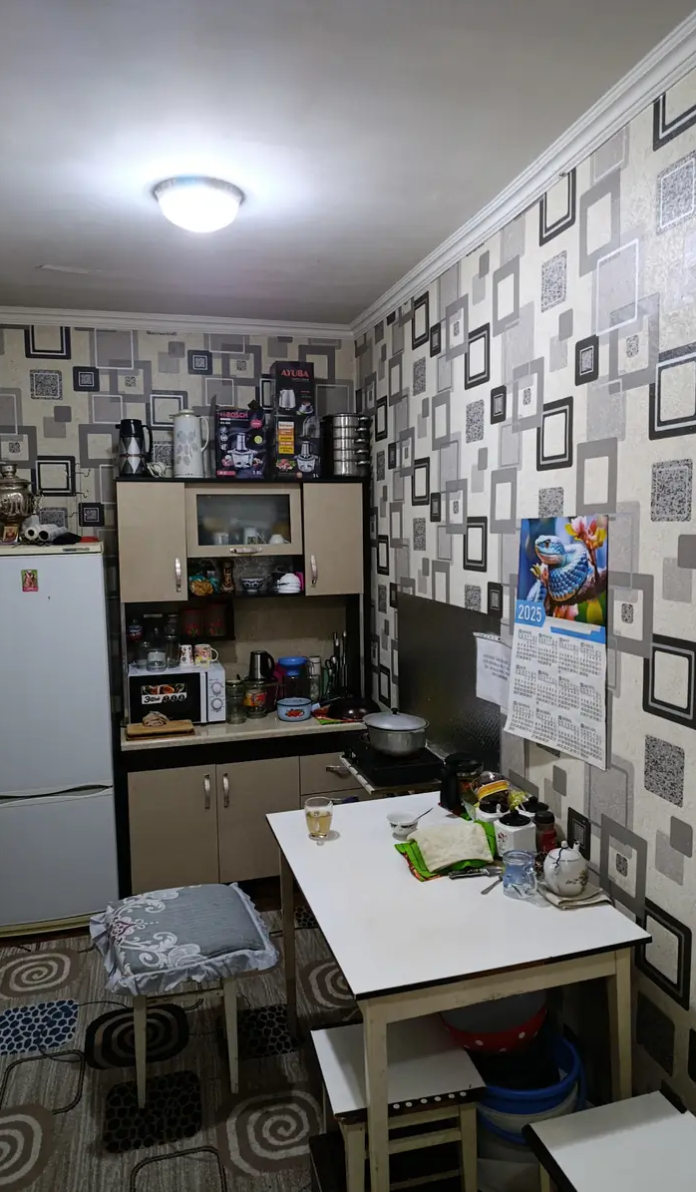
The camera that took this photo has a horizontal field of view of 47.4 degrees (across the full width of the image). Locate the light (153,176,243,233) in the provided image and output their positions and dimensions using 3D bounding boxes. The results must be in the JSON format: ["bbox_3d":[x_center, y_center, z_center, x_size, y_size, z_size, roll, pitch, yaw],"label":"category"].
[{"bbox_3d":[-0.487,-1.234,2.556,0.295,0.113,0.295,-2,5,-15],"label":"light"}]

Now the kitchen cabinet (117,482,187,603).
[{"bbox_3d":[-0.927,-0.256,3.756,0.300,0.545,0.320,-2,5,-16],"label":"kitchen cabinet"}]

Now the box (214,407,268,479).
[{"bbox_3d":[-0.540,-0.735,3.915,0.244,0.334,0.223,-2,5,-15],"label":"box"}]

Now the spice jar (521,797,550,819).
[{"bbox_3d":[0.564,0.684,2.399,0.112,0.132,0.110,4,8,42],"label":"spice jar"}]

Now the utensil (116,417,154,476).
[{"bbox_3d":[-1.048,-0.718,3.895,0.172,0.285,0.122,-2,5,-15],"label":"utensil"}]

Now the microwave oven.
[{"bbox_3d":[-0.834,0.470,3.866,0.442,0.251,0.324,-2,5,-15],"label":"microwave oven"}]

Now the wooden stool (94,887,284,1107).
[{"bbox_3d":[-0.503,1.262,2.509,0.496,0.518,0.425,-2,5,-15],"label":"wooden stool"}]

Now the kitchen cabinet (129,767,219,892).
[{"bbox_3d":[-0.824,1.018,3.725,0.385,0.555,0.460,-2,5,-15],"label":"kitchen cabinet"}]

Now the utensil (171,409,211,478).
[{"bbox_3d":[-0.741,-0.717,3.764,0.185,0.335,0.140,-2,5,-16],"label":"utensil"}]

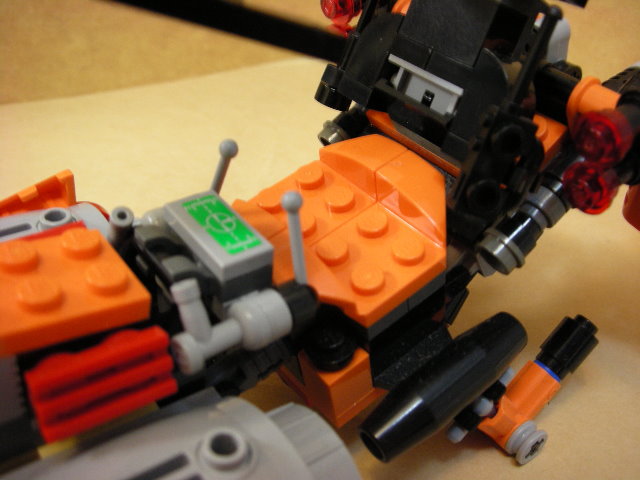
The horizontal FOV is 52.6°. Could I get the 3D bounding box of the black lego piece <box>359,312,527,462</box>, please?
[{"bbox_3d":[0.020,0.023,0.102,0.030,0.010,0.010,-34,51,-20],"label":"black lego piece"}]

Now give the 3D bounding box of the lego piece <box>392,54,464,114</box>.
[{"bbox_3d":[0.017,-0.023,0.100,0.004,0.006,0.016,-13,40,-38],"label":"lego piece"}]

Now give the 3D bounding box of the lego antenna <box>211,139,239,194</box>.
[{"bbox_3d":[-0.015,-0.010,0.096,0.003,0.014,0.003,-21,68,-32],"label":"lego antenna"}]

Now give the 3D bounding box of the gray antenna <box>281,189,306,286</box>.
[{"bbox_3d":[-0.003,0.000,0.084,0.003,0.014,0.003,-5,22,2],"label":"gray antenna"}]

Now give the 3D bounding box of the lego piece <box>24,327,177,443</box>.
[{"bbox_3d":[-0.027,0.017,0.079,0.016,0.009,0.006,-14,8,-38],"label":"lego piece"}]

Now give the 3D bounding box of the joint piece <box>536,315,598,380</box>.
[{"bbox_3d":[0.047,0.021,0.124,0.008,0.008,0.012,33,55,30],"label":"joint piece"}]

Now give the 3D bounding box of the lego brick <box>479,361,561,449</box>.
[{"bbox_3d":[0.036,0.030,0.117,0.009,0.008,0.018,33,55,30],"label":"lego brick"}]

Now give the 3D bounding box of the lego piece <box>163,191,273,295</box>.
[{"bbox_3d":[-0.014,-0.001,0.089,0.008,0.003,0.016,-21,45,-32],"label":"lego piece"}]

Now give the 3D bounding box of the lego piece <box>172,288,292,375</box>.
[{"bbox_3d":[-0.012,0.010,0.081,0.014,0.012,0.007,-21,24,-32],"label":"lego piece"}]

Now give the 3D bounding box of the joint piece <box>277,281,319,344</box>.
[{"bbox_3d":[-0.004,0.011,0.096,0.007,0.008,0.008,-14,41,-38],"label":"joint piece"}]

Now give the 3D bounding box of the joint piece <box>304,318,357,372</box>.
[{"bbox_3d":[0.001,0.015,0.098,0.008,0.005,0.008,-6,47,6],"label":"joint piece"}]

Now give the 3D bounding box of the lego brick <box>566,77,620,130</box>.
[{"bbox_3d":[0.048,-0.023,0.113,0.009,0.009,0.007,-34,51,-20],"label":"lego brick"}]

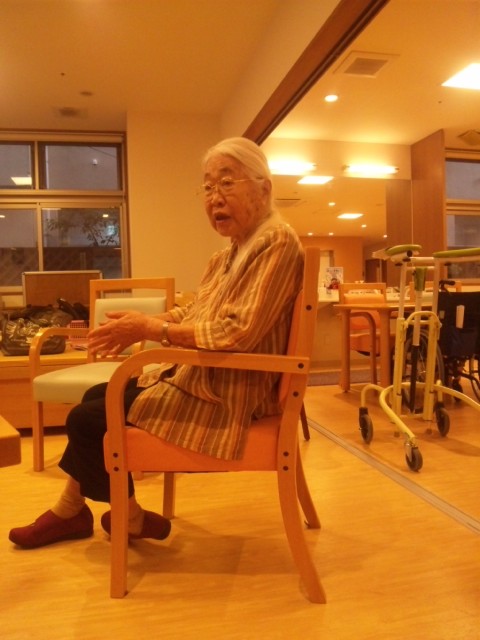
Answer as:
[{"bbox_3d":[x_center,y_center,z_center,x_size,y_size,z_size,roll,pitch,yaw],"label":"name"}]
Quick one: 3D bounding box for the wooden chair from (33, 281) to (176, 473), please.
[{"bbox_3d":[-0.607,0.231,2.458,0.514,0.857,0.554,-1,2,14],"label":"wooden chair"}]

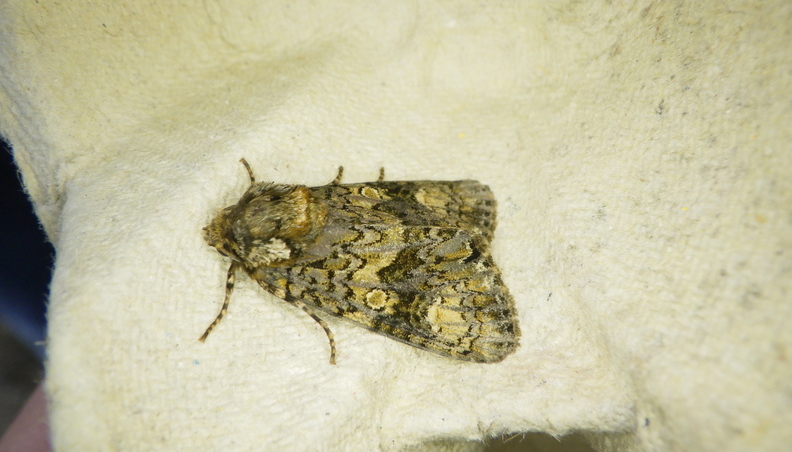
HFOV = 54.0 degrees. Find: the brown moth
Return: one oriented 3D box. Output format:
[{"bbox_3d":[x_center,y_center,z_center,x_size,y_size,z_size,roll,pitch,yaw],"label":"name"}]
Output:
[{"bbox_3d":[-0.002,0.001,0.050,0.021,0.007,0.014,8,70,3],"label":"brown moth"}]

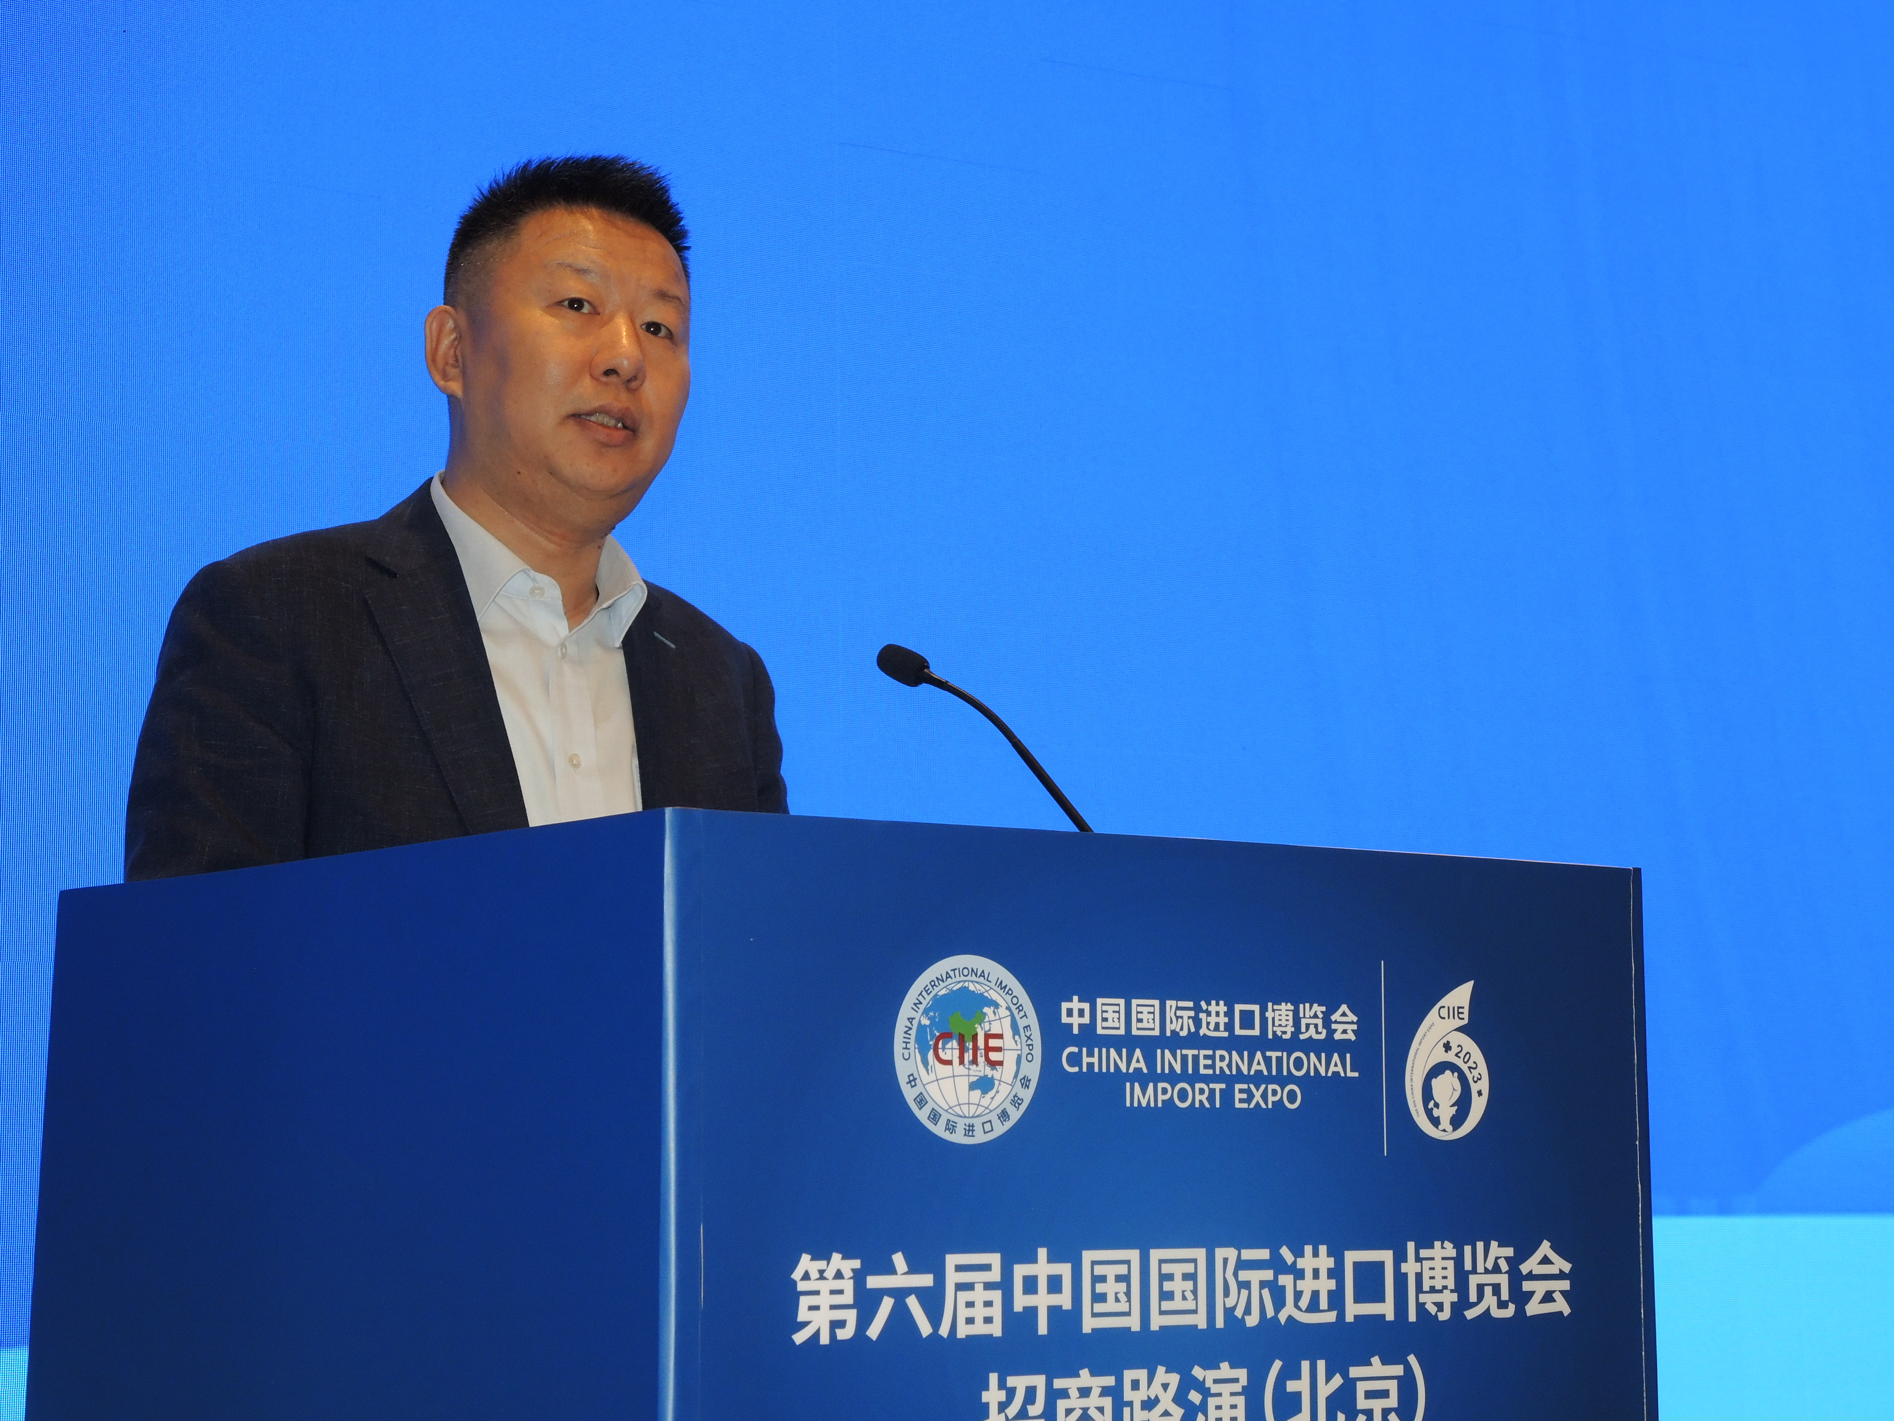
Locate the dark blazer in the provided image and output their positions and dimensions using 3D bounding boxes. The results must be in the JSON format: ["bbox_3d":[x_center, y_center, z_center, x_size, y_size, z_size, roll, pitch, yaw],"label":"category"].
[{"bbox_3d":[-0.310,0.175,2.457,0.540,0.680,0.360,5,-9,-37],"label":"dark blazer"}]

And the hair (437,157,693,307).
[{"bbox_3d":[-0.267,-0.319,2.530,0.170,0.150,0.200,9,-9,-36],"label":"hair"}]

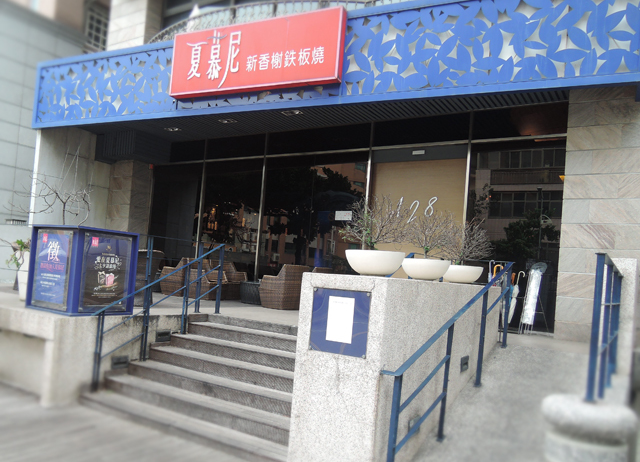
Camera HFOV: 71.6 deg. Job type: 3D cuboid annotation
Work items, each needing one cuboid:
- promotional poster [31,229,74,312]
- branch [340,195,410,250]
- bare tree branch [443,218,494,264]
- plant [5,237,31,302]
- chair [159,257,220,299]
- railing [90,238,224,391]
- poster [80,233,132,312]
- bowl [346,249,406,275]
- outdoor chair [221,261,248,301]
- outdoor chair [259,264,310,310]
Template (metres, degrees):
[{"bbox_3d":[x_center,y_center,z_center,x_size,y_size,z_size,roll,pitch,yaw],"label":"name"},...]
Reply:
[{"bbox_3d":[-3.152,0.446,5.221,0.658,0.898,0.040,3,-4,27],"label":"promotional poster"},{"bbox_3d":[0.465,-0.067,3.720,0.570,0.460,0.520,5,-4,0],"label":"branch"},{"bbox_3d":[1.881,0.114,5.620,0.640,0.580,0.600,5,-4,0],"label":"bare tree branch"},{"bbox_3d":[-4.144,0.527,6.150,0.460,0.870,0.420,5,-4,0],"label":"plant"},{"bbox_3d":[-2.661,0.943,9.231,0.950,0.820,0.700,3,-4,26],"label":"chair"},{"bbox_3d":[-1.958,0.944,5.643,0.200,1.660,1.860,3,-4,26],"label":"railing"},{"bbox_3d":[-2.577,0.515,5.374,0.040,0.920,0.660,3,-4,27],"label":"poster"},{"bbox_3d":[0.457,0.271,3.720,0.500,0.200,0.500,5,-4,0],"label":"bowl"},{"bbox_3d":[-2.022,1.019,9.470,0.680,0.800,0.680,2,-4,32],"label":"outdoor chair"},{"bbox_3d":[-0.681,1.038,8.401,0.680,0.820,0.660,1,-5,42],"label":"outdoor chair"}]

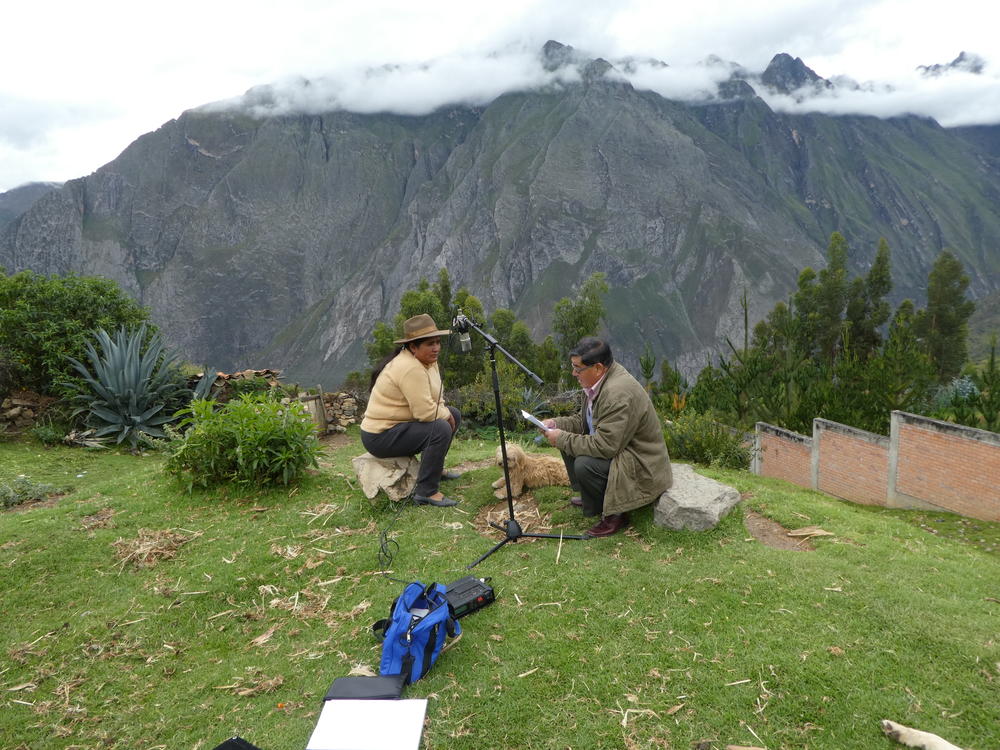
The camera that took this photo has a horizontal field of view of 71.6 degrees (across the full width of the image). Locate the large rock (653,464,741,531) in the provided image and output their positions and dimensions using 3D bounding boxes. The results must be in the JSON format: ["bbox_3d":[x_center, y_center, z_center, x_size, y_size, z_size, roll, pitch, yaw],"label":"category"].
[{"bbox_3d":[0.971,0.597,3.461,0.469,0.235,0.428,-1,10,12],"label":"large rock"}]

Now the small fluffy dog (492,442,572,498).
[{"bbox_3d":[0.220,0.533,3.955,0.571,0.286,0.275,-6,10,-18],"label":"small fluffy dog"}]

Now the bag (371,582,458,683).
[{"bbox_3d":[-0.284,0.847,2.307,0.214,0.245,0.316,1,10,21],"label":"bag"}]

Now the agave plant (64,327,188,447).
[{"bbox_3d":[-3.526,0.127,6.528,1.122,1.142,1.122,-9,11,-30],"label":"agave plant"}]

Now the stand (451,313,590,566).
[{"bbox_3d":[0.096,0.264,3.234,0.612,1.081,0.571,-3,9,1],"label":"stand"}]

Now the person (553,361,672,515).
[{"bbox_3d":[0.561,0.282,3.523,0.612,0.918,0.510,-6,10,-17],"label":"person"}]

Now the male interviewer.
[{"bbox_3d":[0.541,0.287,3.523,0.632,0.969,0.530,-6,10,-17],"label":"male interviewer"}]

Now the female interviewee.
[{"bbox_3d":[-0.497,0.196,3.935,0.561,1.030,0.479,-1,10,11],"label":"female interviewee"}]

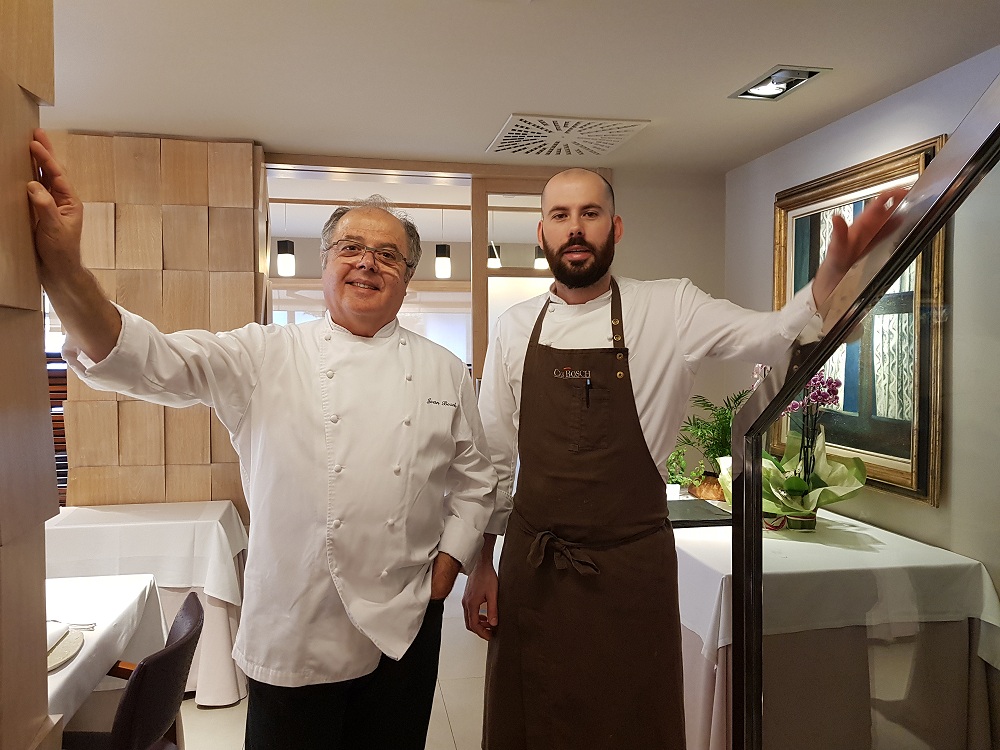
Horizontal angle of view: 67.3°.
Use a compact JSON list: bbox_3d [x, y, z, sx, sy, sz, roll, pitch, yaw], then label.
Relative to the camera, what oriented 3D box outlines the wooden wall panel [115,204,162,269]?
[{"bbox_3d":[-1.629,-0.622,3.401,0.195,0.290,0.030,0,2,-12],"label":"wooden wall panel"}]

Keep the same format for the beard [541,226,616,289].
[{"bbox_3d":[0.169,-0.253,1.620,0.155,0.132,0.110,0,2,8],"label":"beard"}]

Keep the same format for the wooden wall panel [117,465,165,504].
[{"bbox_3d":[-1.674,0.572,3.525,0.202,0.299,0.040,0,2,-11],"label":"wooden wall panel"}]

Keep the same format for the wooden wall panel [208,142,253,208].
[{"bbox_3d":[-1.240,-0.919,3.471,0.193,0.298,0.030,0,2,-12],"label":"wooden wall panel"}]

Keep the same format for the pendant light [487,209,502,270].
[{"bbox_3d":[-0.042,-0.879,5.059,0.093,0.469,0.093,0,2,-11],"label":"pendant light"}]

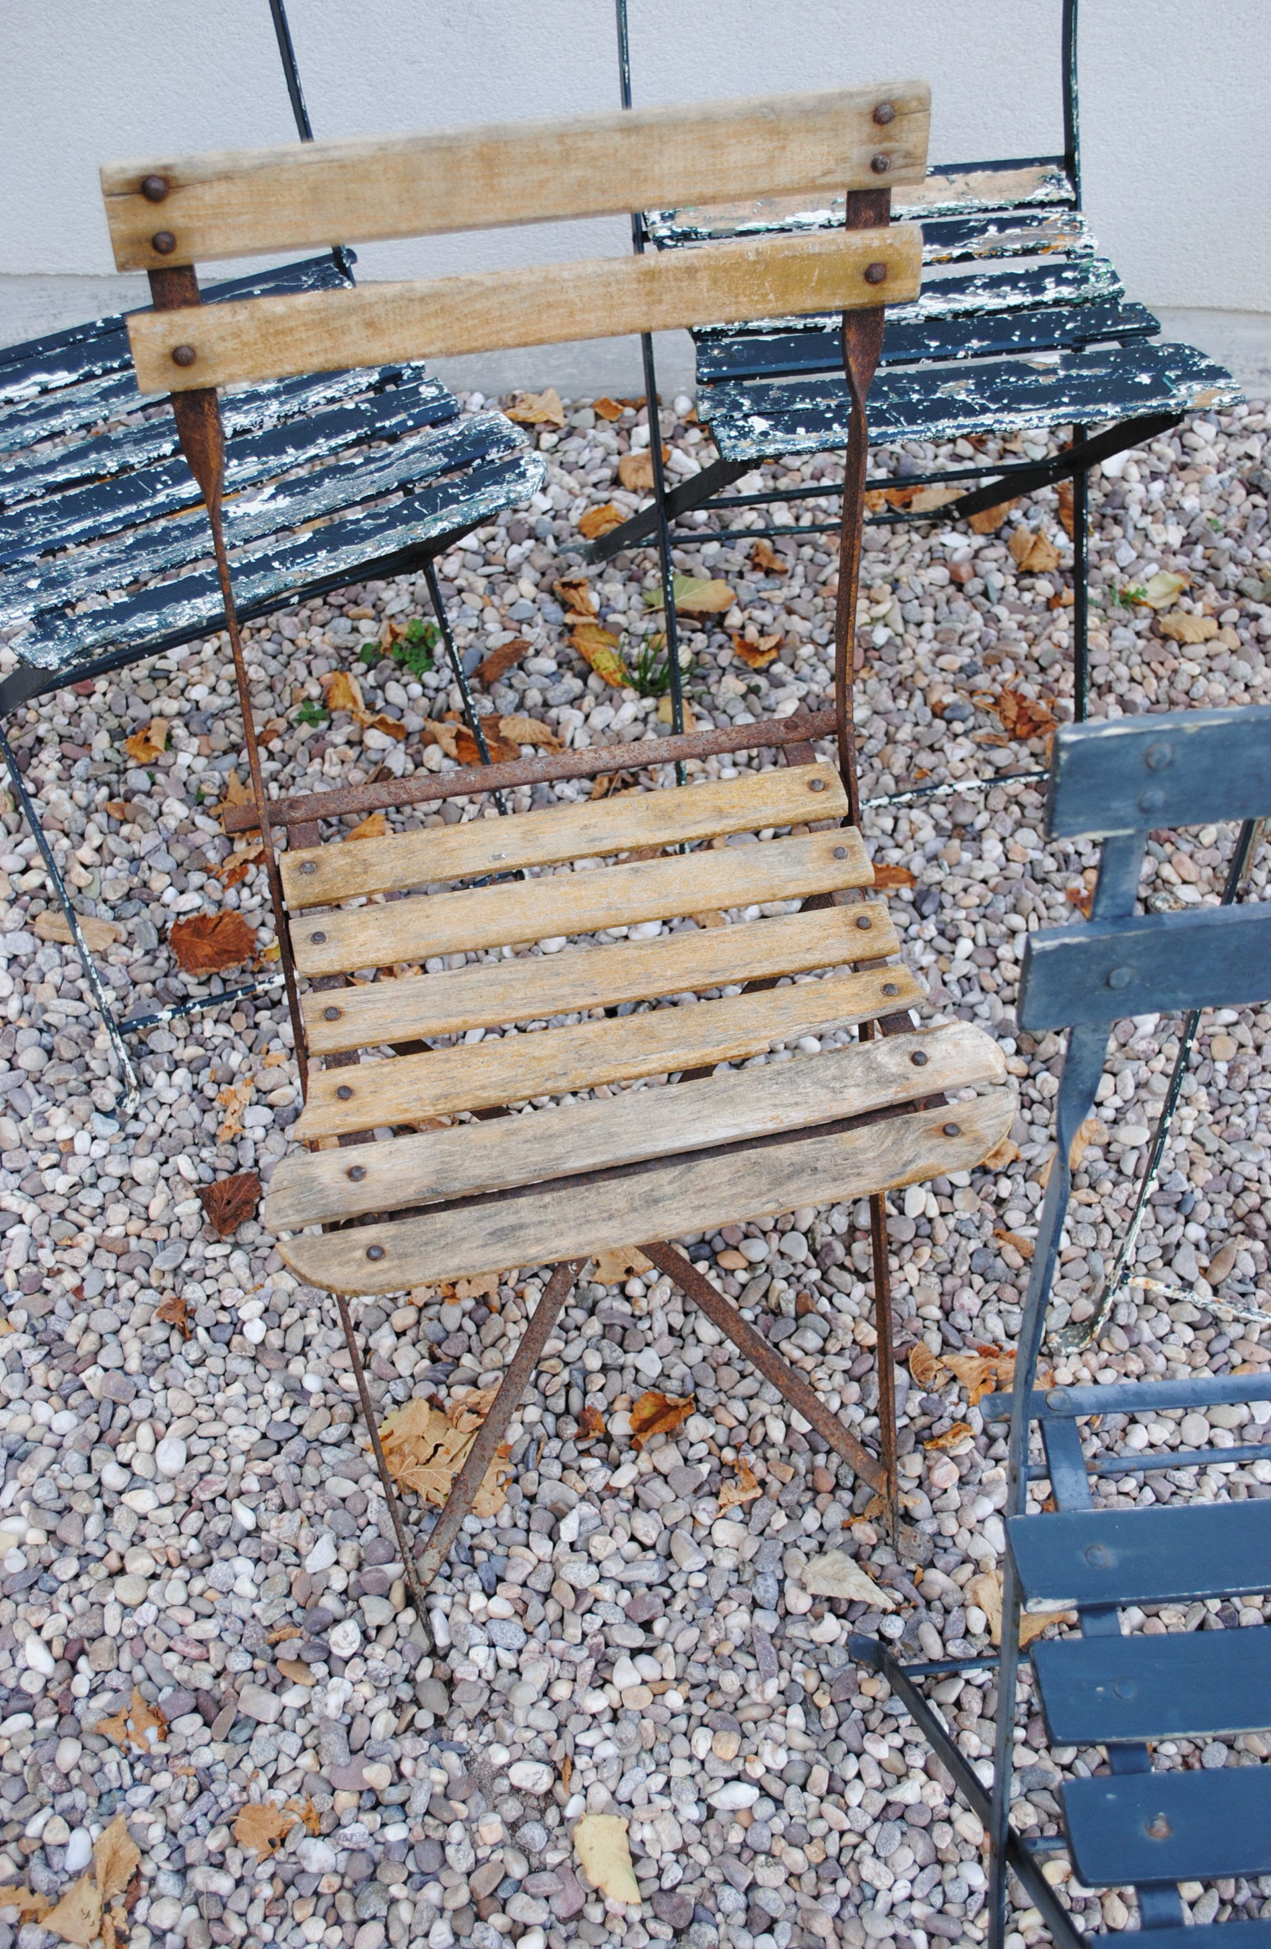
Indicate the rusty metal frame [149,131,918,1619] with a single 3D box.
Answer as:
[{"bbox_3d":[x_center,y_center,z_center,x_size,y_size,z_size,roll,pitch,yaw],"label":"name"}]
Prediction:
[{"bbox_3d":[-0.019,0.028,1.157,0.382,0.838,0.506,-10,61,-9],"label":"rusty metal frame"}]

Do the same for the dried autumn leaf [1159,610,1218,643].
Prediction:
[{"bbox_3d":[0.530,-0.331,1.872,0.056,0.018,0.024,9,60,2],"label":"dried autumn leaf"}]

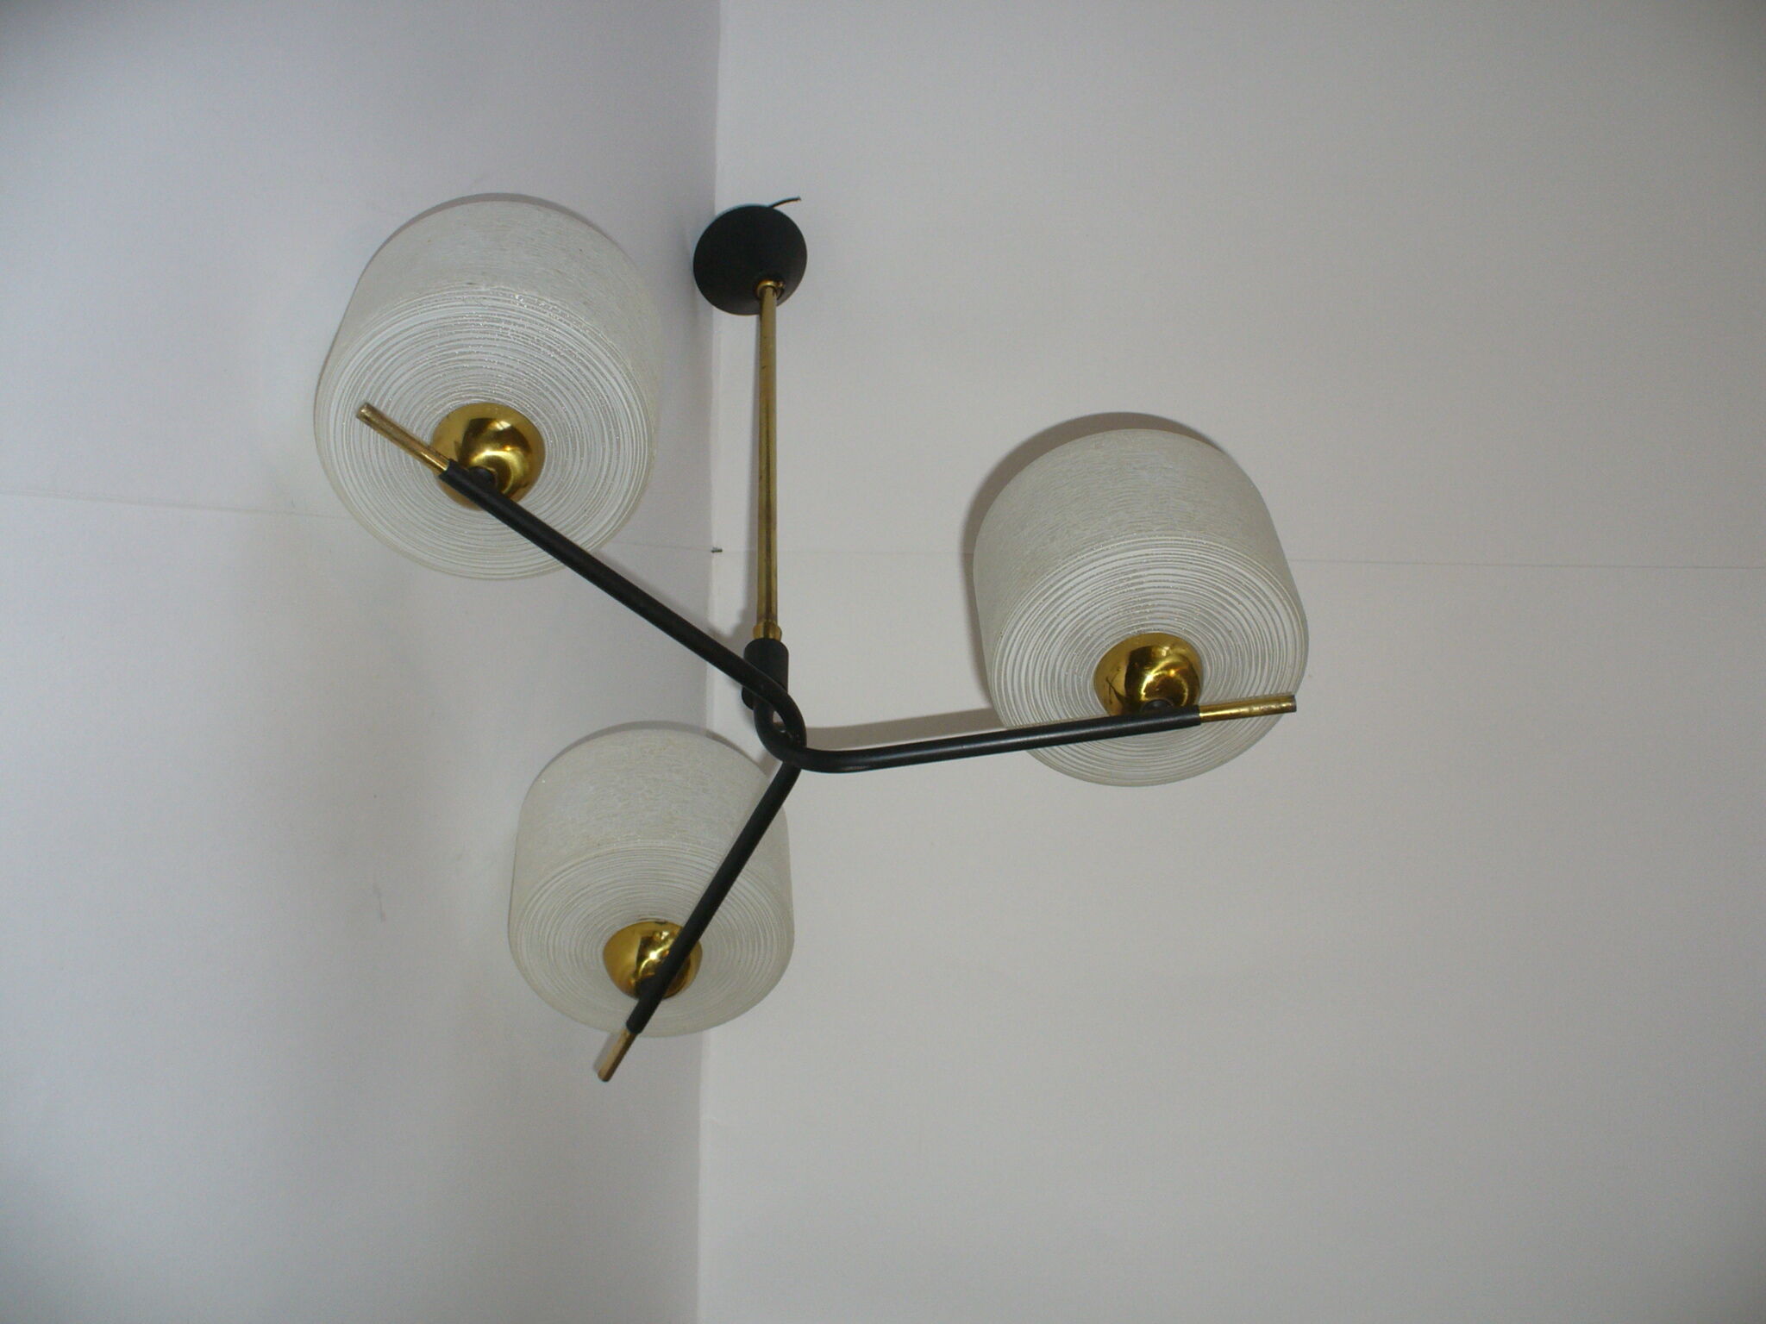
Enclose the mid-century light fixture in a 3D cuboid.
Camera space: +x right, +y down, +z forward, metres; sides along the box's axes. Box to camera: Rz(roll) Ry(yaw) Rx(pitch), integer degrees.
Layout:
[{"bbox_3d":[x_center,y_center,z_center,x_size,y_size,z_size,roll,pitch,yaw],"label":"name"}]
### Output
[{"bbox_3d":[-0.097,-0.098,1.311,0.655,0.551,0.493,-95,-156,-53],"label":"mid-century light fixture"}]

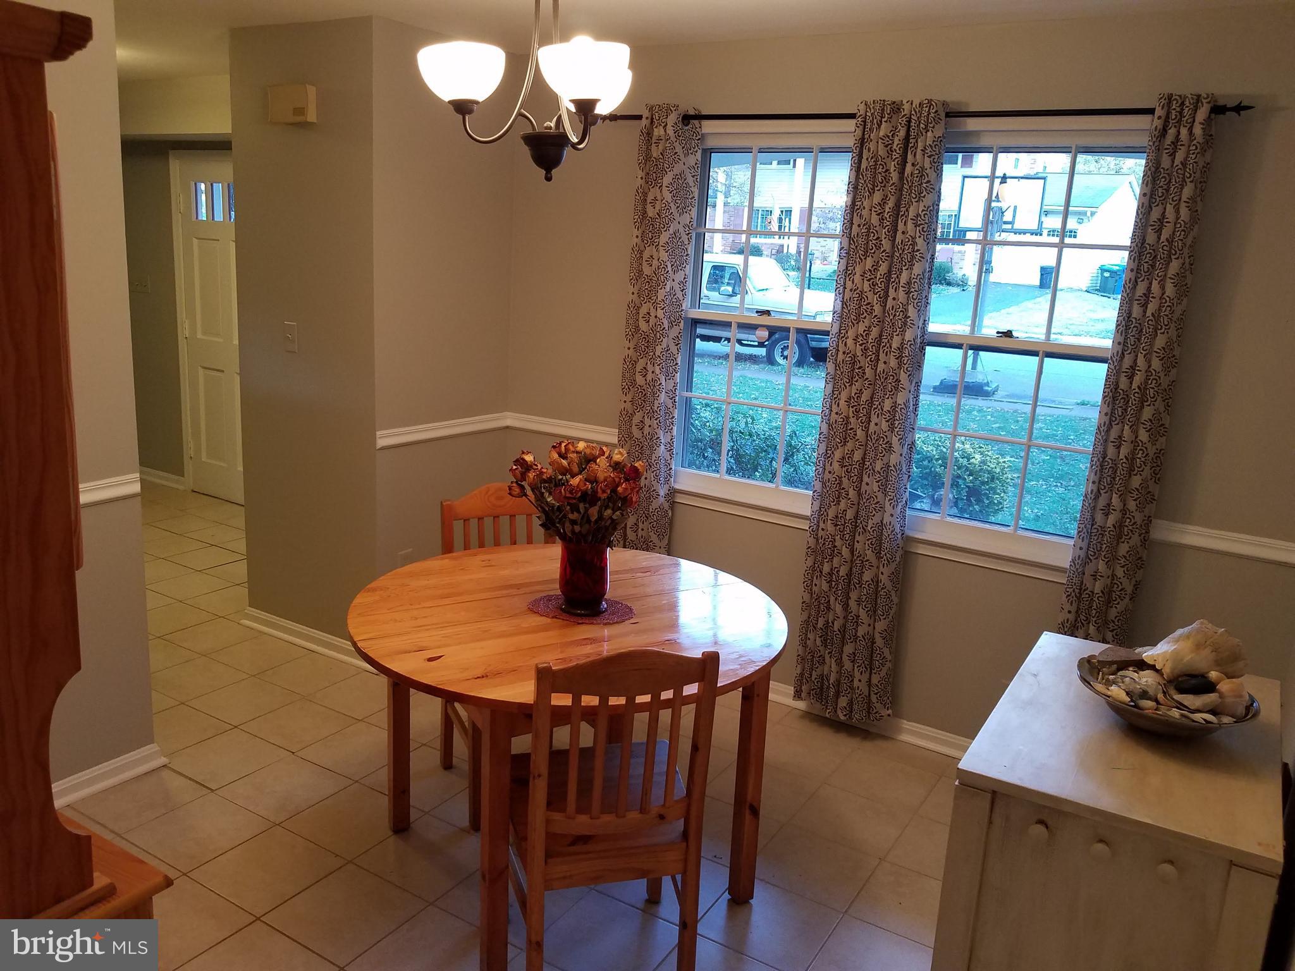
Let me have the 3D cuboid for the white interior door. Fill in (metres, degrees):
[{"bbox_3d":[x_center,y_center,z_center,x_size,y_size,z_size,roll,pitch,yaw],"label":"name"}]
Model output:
[{"bbox_3d":[-2.530,-0.894,5.980,0.920,2.050,0.050,11,15,30],"label":"white interior door"}]

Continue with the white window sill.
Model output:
[{"bbox_3d":[0.757,0.136,3.595,1.601,0.136,0.080,12,15,29],"label":"white window sill"}]

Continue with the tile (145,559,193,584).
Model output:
[{"bbox_3d":[-2.458,0.441,4.830,0.298,0.015,0.298,11,15,29],"label":"tile"}]

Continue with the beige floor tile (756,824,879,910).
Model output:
[{"bbox_3d":[0.471,1.090,2.769,0.300,0.012,0.300,11,15,30],"label":"beige floor tile"}]

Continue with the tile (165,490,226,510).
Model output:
[{"bbox_3d":[-2.900,0.110,6.162,0.299,0.010,0.299,12,15,29],"label":"tile"}]

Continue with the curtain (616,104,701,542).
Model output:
[{"bbox_3d":[0.018,-0.362,3.934,0.300,2.220,0.130,12,15,29],"label":"curtain"}]

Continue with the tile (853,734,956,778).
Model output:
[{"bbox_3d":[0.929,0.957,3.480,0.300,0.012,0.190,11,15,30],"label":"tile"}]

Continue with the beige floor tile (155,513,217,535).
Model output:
[{"bbox_3d":[-2.693,0.236,5.693,0.299,0.010,0.299,12,15,29],"label":"beige floor tile"}]

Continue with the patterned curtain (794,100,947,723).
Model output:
[{"bbox_3d":[0.789,-0.199,3.384,0.360,2.141,0.130,11,15,29],"label":"patterned curtain"}]

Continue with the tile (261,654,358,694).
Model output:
[{"bbox_3d":[-1.320,0.744,3.798,0.300,0.012,0.300,11,15,30],"label":"tile"}]

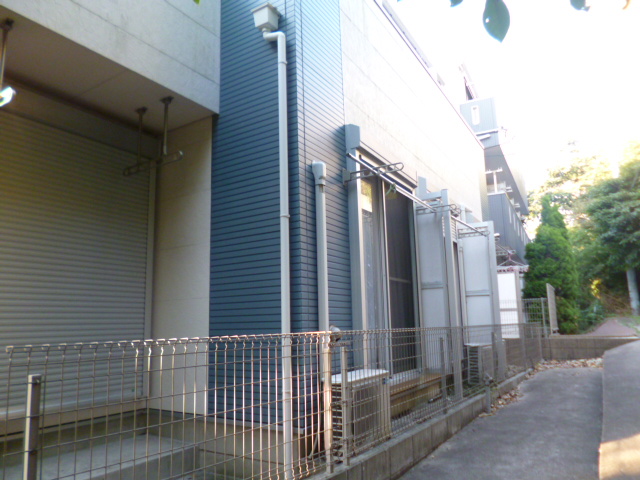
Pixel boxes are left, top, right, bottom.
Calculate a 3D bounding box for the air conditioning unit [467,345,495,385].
[{"bbox_3d":[2.657,2.048,7.398,0.285,0.580,0.780,-8,-12,31],"label":"air conditioning unit"}]

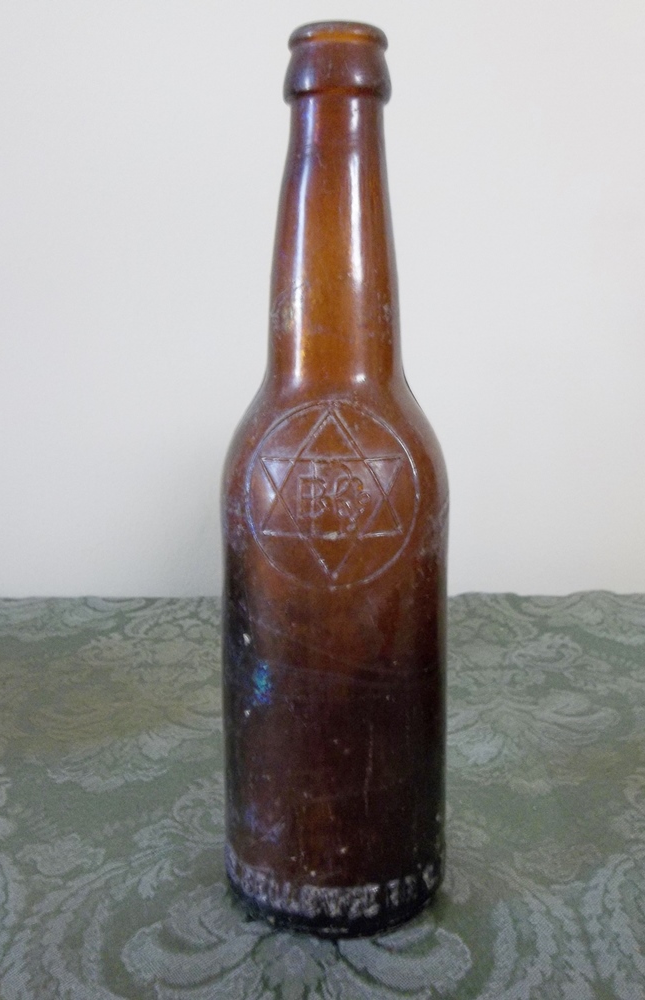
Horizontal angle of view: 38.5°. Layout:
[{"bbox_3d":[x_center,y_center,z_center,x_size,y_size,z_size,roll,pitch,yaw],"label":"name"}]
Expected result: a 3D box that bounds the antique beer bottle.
[{"bbox_3d":[0.004,-0.006,0.260,0.064,0.238,0.064,0,5,0],"label":"antique beer bottle"}]

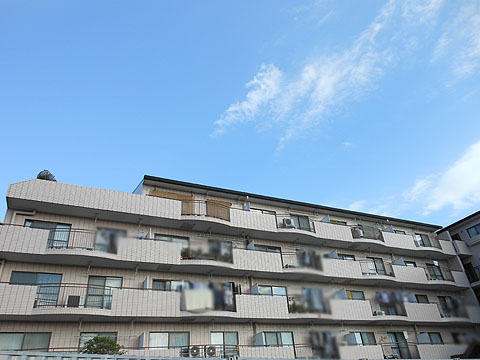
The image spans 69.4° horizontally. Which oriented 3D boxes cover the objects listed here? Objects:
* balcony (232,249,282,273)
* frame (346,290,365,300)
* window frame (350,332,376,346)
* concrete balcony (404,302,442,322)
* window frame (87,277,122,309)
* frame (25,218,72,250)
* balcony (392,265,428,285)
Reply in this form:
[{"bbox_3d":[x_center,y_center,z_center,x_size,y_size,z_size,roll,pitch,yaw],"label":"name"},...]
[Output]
[{"bbox_3d":[1.124,5.201,22.216,3.526,1.251,0.220,10,-29,-22],"label":"balcony"},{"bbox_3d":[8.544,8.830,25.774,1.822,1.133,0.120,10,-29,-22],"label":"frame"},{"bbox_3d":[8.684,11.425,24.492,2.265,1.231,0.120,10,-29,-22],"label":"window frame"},{"bbox_3d":[13.790,10.024,26.239,3.546,1.271,0.220,10,-29,-22],"label":"concrete balcony"},{"bbox_3d":[-7.438,6.176,18.908,1.803,1.773,0.120,10,-29,-22],"label":"window frame"},{"bbox_3d":[-10.587,3.113,18.880,2.334,1.675,0.120,10,-29,-22],"label":"frame"},{"bbox_3d":[13.345,7.482,27.335,3.388,1.261,0.220,10,-29,-22],"label":"balcony"}]

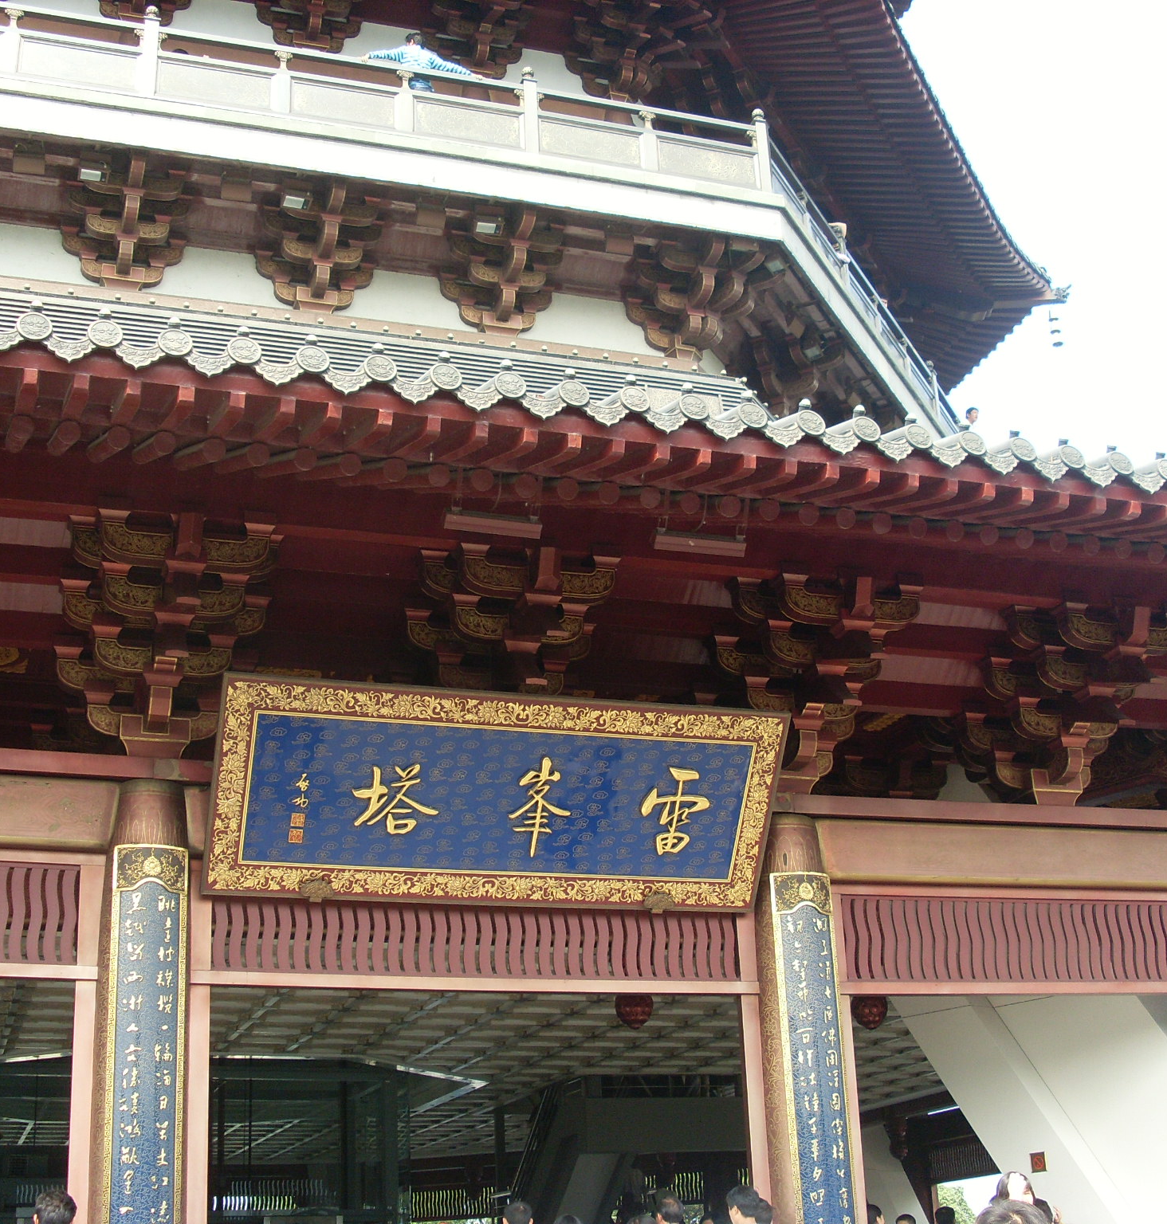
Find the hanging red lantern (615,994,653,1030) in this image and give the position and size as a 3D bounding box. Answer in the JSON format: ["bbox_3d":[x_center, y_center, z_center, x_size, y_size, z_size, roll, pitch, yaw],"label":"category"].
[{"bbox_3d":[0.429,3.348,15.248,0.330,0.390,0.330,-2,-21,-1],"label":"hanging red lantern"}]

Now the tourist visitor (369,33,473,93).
[{"bbox_3d":[-1.795,-5.740,19.834,1.380,1.680,0.450,5,-22,-18],"label":"tourist visitor"}]

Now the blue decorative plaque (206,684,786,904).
[{"bbox_3d":[-0.523,1.210,11.627,3.781,1.459,0.130,5,13,-18],"label":"blue decorative plaque"}]

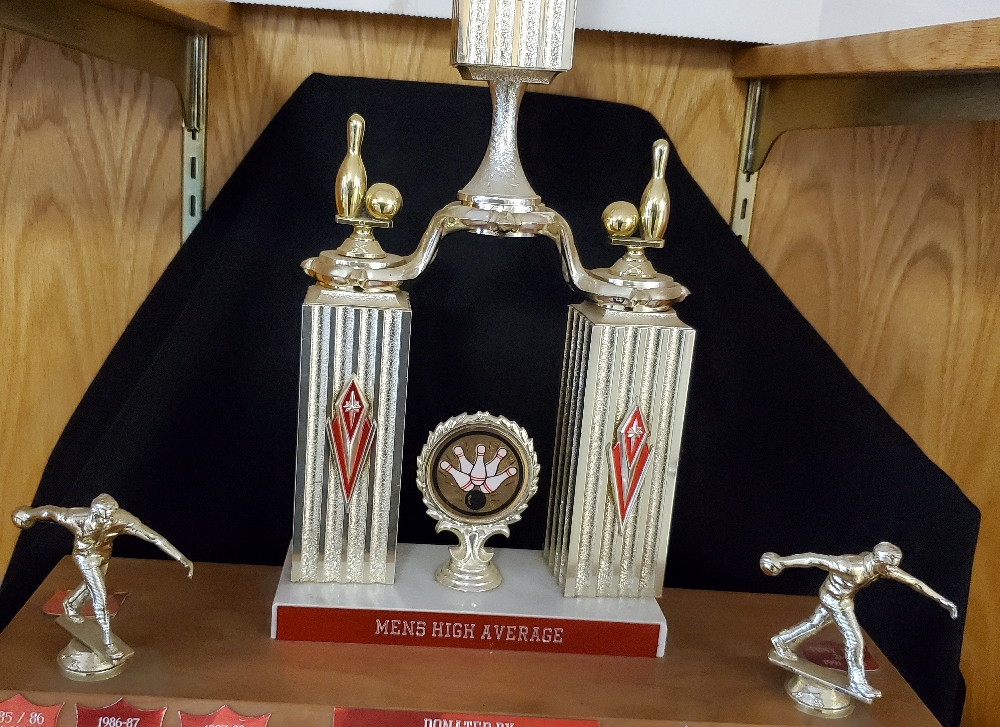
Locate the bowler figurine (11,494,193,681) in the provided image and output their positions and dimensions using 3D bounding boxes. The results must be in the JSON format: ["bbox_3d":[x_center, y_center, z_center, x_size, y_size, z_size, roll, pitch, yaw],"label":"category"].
[{"bbox_3d":[-0.176,0.096,0.439,0.051,0.088,0.077,-8,19,-44],"label":"bowler figurine"}]

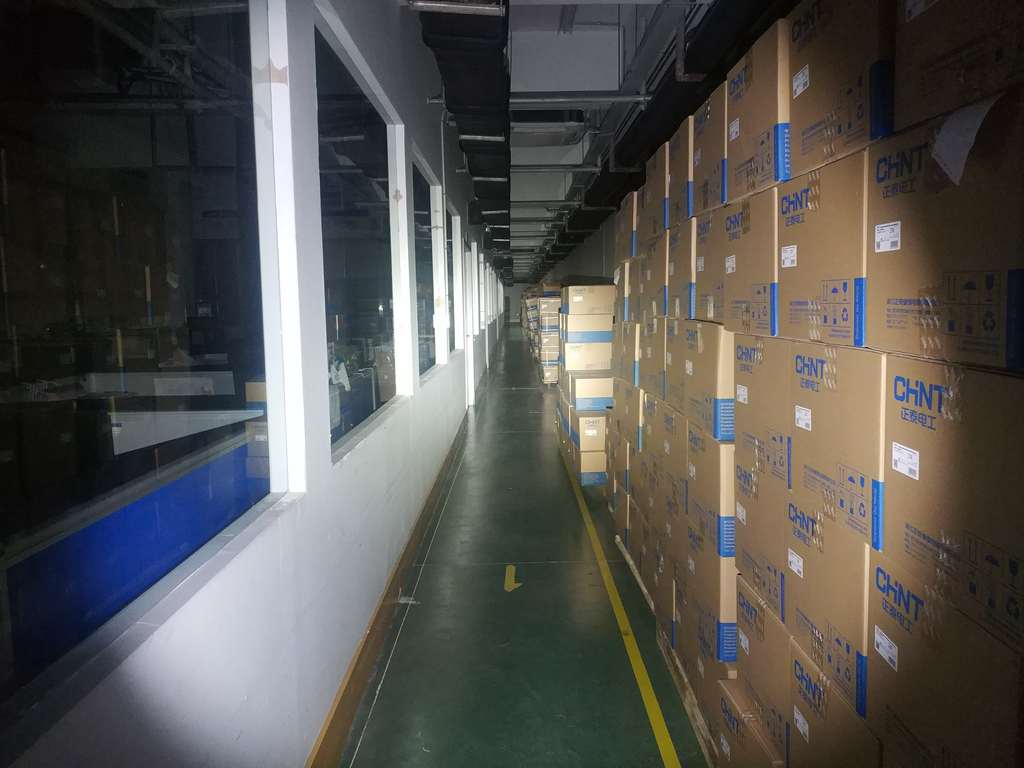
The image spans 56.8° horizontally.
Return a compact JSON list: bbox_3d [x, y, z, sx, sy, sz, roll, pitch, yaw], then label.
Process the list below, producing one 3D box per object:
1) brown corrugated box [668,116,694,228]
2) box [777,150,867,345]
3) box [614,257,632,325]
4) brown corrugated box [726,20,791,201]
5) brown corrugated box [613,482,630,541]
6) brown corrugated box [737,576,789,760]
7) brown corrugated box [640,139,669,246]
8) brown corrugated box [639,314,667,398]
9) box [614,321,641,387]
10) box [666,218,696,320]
[{"bbox_3d":[0.817,-0.727,3.305,0.480,0.318,0.485,-1,5,0],"label":"brown corrugated box"},{"bbox_3d":[0.820,-0.250,1.816,0.480,0.328,0.506,-1,5,0],"label":"box"},{"bbox_3d":[0.831,-0.509,5.178,0.480,0.301,0.500,-1,5,0],"label":"box"},{"bbox_3d":[0.813,-0.635,2.284,0.480,0.337,0.494,-1,5,0],"label":"brown corrugated box"},{"bbox_3d":[0.848,0.698,5.248,0.480,0.290,0.500,-1,5,0],"label":"brown corrugated box"},{"bbox_3d":[0.879,0.722,2.486,0.455,0.338,0.549,-1,5,0],"label":"brown corrugated box"},{"bbox_3d":[0.857,-0.837,4.136,0.455,0.352,0.549,-1,5,0],"label":"brown corrugated box"},{"bbox_3d":[0.867,-0.126,4.222,0.455,0.348,0.549,-1,5,0],"label":"brown corrugated box"},{"bbox_3d":[0.837,-0.158,4.769,0.480,0.306,0.500,-1,5,0],"label":"box"},{"bbox_3d":[0.821,-0.395,3.297,0.480,0.323,0.504,-1,5,0],"label":"box"}]

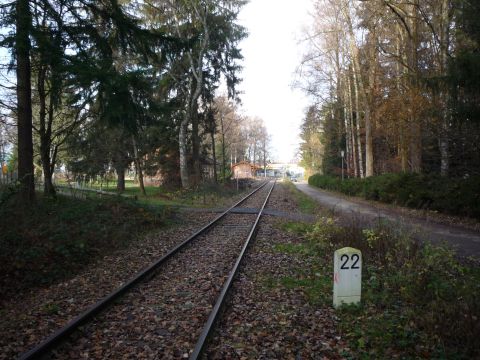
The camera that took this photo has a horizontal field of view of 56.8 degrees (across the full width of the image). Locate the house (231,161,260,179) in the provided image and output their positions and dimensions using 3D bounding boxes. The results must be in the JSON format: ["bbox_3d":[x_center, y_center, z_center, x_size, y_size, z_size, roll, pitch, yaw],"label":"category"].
[{"bbox_3d":[1.500,-2.350,118.500,6.200,5.100,12.500,0,1,5],"label":"house"}]

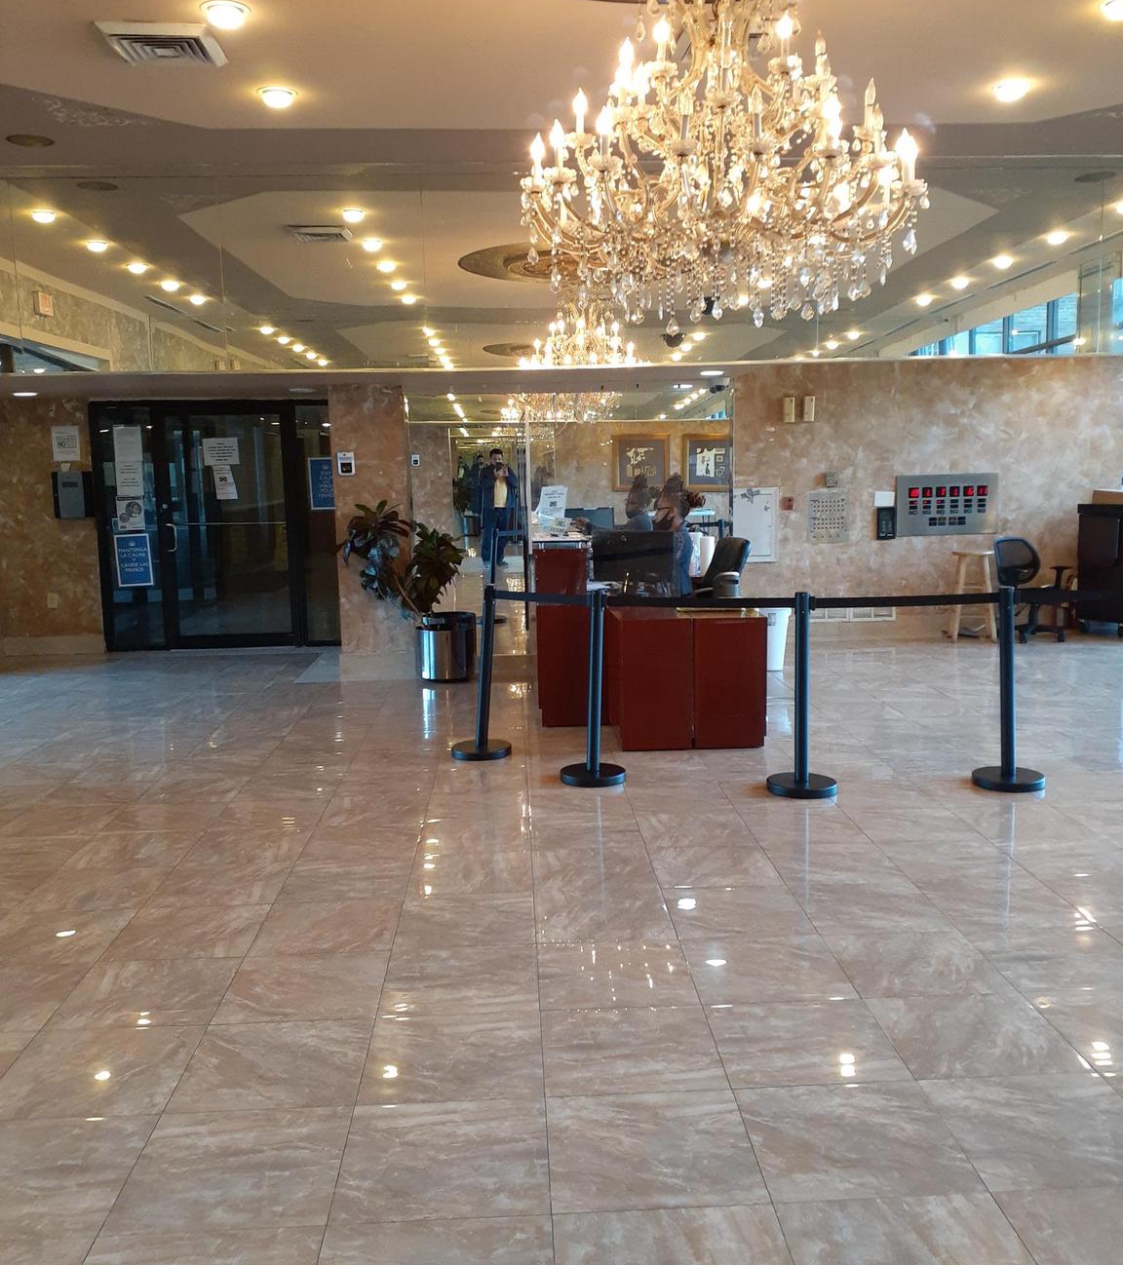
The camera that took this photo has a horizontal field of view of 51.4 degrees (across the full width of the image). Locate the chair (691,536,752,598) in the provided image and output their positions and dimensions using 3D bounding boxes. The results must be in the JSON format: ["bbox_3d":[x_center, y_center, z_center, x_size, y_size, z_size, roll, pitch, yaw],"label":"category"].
[{"bbox_3d":[0.971,-0.142,7.864,0.650,1.000,0.650,-2,8,-2],"label":"chair"}]

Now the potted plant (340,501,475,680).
[{"bbox_3d":[-1.118,-0.288,8.327,0.920,1.292,0.720,-2,8,-2],"label":"potted plant"}]

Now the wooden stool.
[{"bbox_3d":[3.341,-0.298,9.537,0.350,0.720,0.350,-2,8,-2],"label":"wooden stool"}]

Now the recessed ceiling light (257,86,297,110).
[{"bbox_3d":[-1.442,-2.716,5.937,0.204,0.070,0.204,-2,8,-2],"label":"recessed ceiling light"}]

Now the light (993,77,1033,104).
[{"bbox_3d":[2.258,-2.700,5.828,0.200,0.070,0.200,-2,8,-2],"label":"light"}]

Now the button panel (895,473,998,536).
[{"bbox_3d":[3.227,-1.071,9.763,0.860,0.505,0.040,-2,8,-2],"label":"button panel"}]

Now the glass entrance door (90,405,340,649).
[{"bbox_3d":[-2.922,-0.905,9.981,2.043,2.114,0.100,-2,8,-2],"label":"glass entrance door"}]

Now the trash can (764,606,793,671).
[{"bbox_3d":[1.481,0.021,8.468,0.330,0.480,0.310,-2,8,-2],"label":"trash can"}]

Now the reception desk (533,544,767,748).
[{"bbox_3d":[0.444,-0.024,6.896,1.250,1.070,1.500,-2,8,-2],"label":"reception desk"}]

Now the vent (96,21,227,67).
[{"bbox_3d":[-1.696,-2.492,4.980,0.450,0.070,0.470,-2,8,-2],"label":"vent"}]

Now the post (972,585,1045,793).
[{"bbox_3d":[2.088,0.245,5.415,0.330,0.940,0.330,-2,8,-2],"label":"post"}]

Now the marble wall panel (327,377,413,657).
[{"bbox_3d":[-1.409,-0.778,8.674,0.540,2.120,0.150,-2,8,-2],"label":"marble wall panel"}]

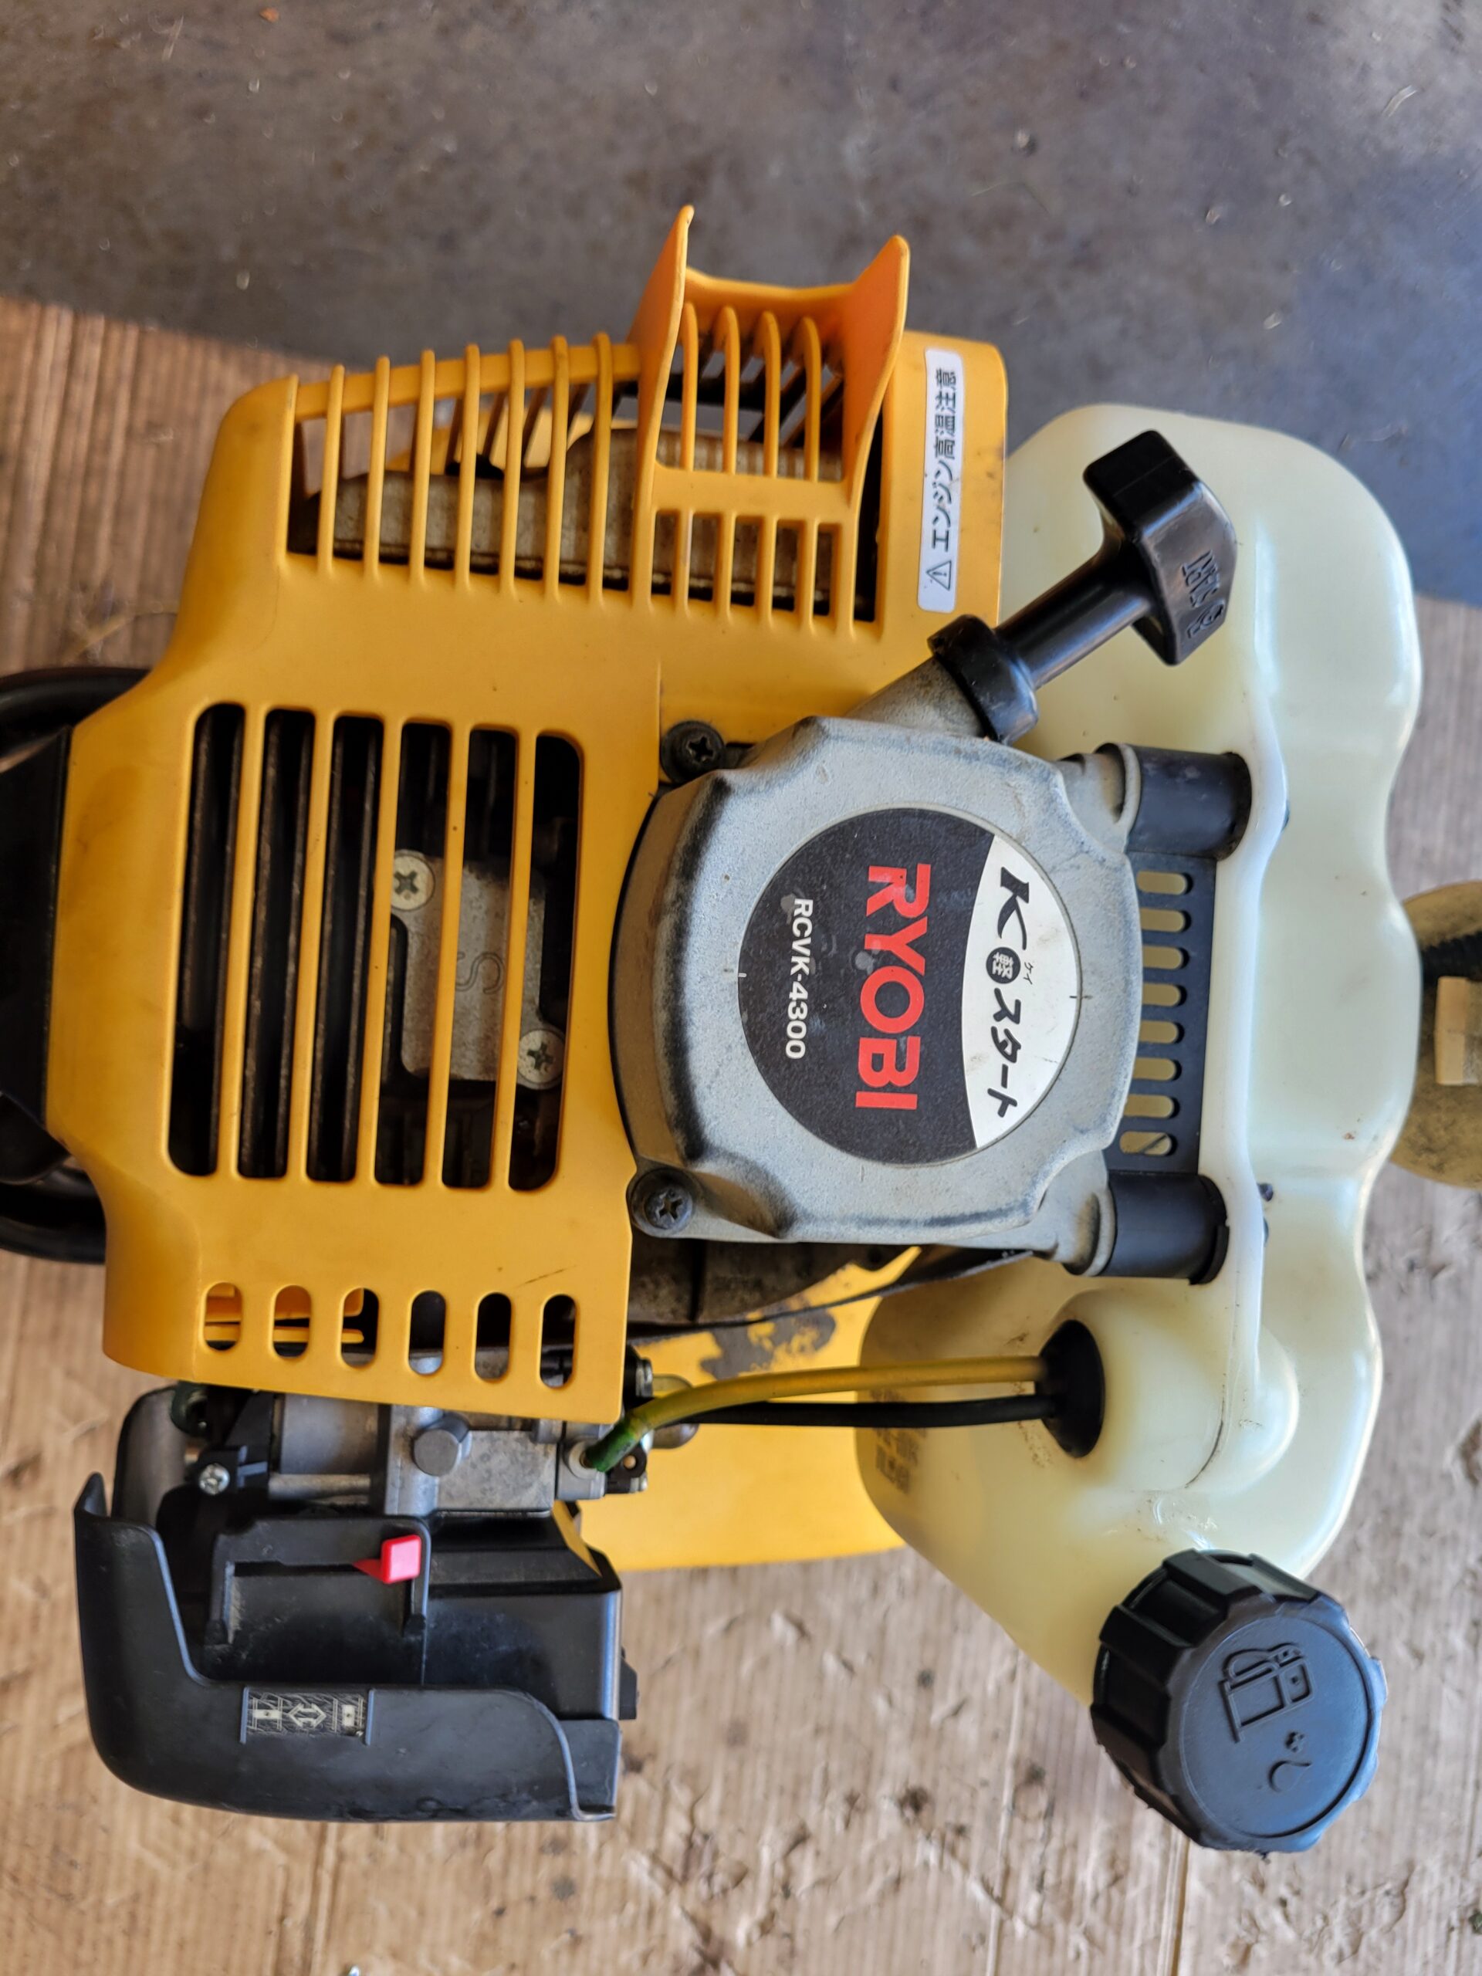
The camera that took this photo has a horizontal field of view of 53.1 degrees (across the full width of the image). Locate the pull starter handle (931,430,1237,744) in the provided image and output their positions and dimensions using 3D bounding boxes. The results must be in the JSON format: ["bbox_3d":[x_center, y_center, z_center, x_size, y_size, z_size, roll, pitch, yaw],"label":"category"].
[{"bbox_3d":[0.065,-0.072,0.282,0.056,0.050,0.021,-36,65,10],"label":"pull starter handle"}]

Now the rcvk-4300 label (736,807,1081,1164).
[{"bbox_3d":[0.030,0.000,0.254,0.061,0.001,0.061,5,90,-13],"label":"rcvk-4300 label"}]

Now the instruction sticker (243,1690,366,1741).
[{"bbox_3d":[-0.078,0.130,0.265,0.022,0.001,0.010,4,99,-13],"label":"instruction sticker"}]

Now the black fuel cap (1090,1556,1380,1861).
[{"bbox_3d":[0.100,0.144,0.303,0.048,0.031,0.048,1,87,-14],"label":"black fuel cap"}]

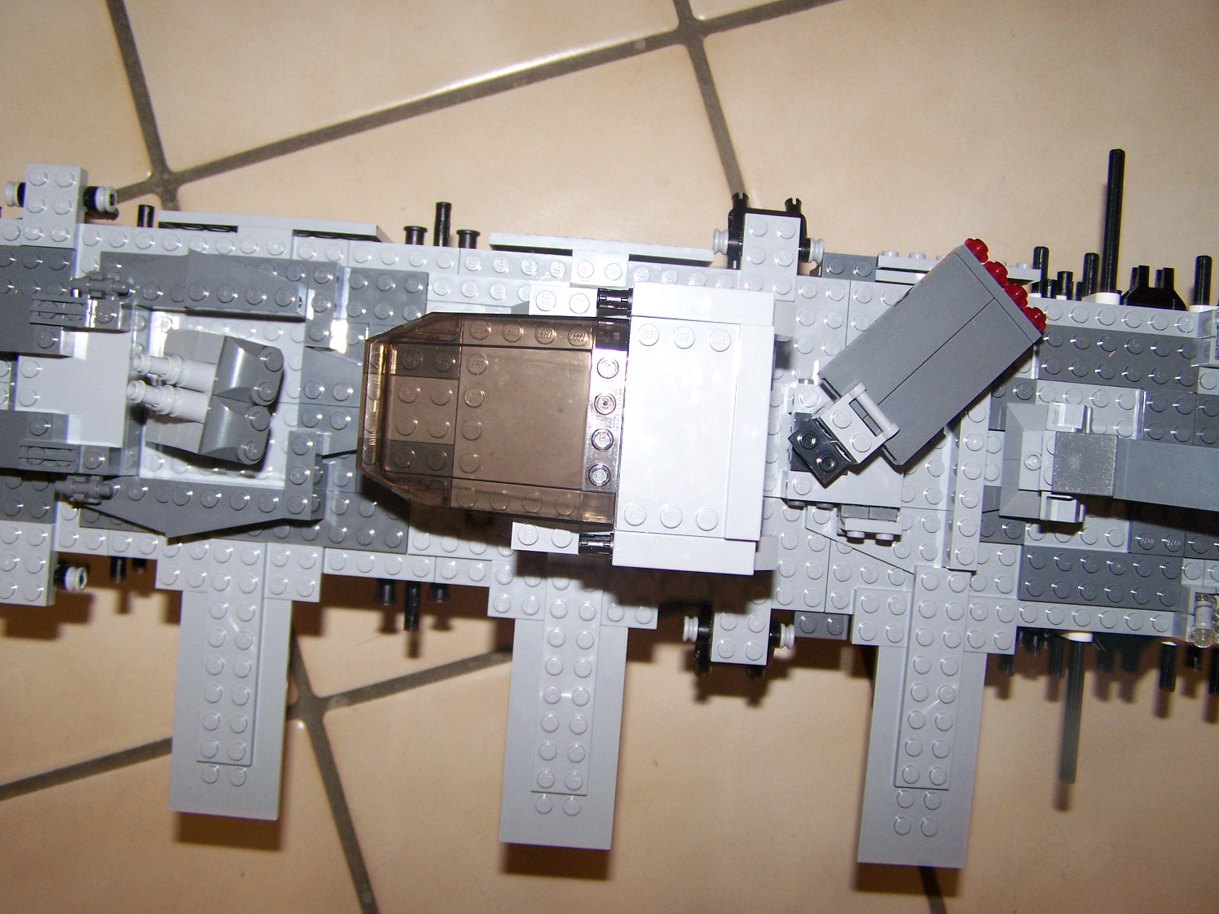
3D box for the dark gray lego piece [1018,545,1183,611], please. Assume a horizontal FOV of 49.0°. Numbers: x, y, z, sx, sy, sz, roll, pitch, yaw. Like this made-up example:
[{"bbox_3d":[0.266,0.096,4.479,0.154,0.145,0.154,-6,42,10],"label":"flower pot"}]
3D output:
[{"bbox_3d":[0.142,0.035,0.387,0.048,0.005,0.016,4,91,0],"label":"dark gray lego piece"}]

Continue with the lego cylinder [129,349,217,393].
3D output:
[{"bbox_3d":[-0.117,-0.023,0.361,0.021,0.008,0.008,12,91,-34],"label":"lego cylinder"}]

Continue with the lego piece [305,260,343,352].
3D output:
[{"bbox_3d":[-0.080,-0.042,0.376,0.008,0.011,0.024,4,91,0],"label":"lego piece"}]

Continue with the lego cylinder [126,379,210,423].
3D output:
[{"bbox_3d":[-0.118,-0.015,0.361,0.021,0.008,0.008,14,91,-32],"label":"lego cylinder"}]

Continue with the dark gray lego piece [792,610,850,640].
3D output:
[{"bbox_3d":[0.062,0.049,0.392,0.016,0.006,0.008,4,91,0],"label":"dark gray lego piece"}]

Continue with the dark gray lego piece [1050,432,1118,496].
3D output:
[{"bbox_3d":[0.123,0.002,0.352,0.017,0.009,0.016,4,91,1],"label":"dark gray lego piece"}]

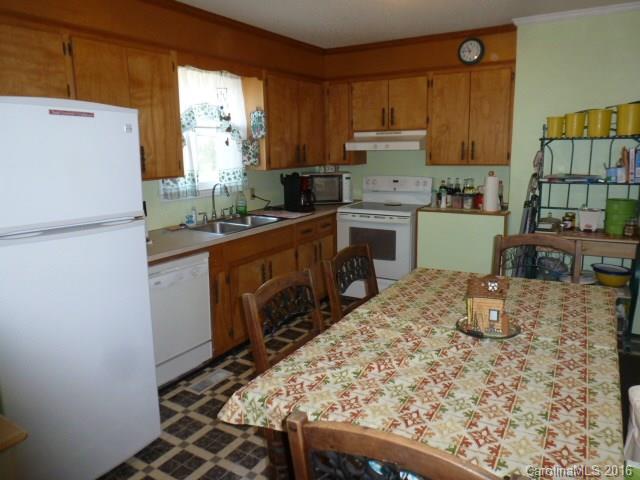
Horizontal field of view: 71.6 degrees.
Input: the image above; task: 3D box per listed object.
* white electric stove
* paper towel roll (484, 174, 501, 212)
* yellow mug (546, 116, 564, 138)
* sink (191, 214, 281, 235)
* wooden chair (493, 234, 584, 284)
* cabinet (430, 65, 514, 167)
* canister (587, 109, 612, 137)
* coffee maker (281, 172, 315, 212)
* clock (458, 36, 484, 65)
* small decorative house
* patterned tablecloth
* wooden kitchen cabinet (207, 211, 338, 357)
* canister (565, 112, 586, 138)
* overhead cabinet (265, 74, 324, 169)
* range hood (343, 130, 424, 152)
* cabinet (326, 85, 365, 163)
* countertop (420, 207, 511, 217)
[{"bbox_3d":[0.677,-0.021,4.567,0.768,1.207,0.645,6,14,31],"label":"white electric stove"},{"bbox_3d":[1.468,-0.390,3.789,0.132,0.310,0.132,6,14,32],"label":"paper towel roll"},{"bbox_3d":[1.800,-0.856,3.395,0.115,0.150,0.115,6,14,32],"label":"yellow mug"},{"bbox_3d":[-0.696,-0.051,3.780,0.510,0.180,0.820,6,14,32],"label":"sink"},{"bbox_3d":[1.237,0.484,2.665,0.470,0.990,0.520,5,13,28],"label":"wooden chair"},{"bbox_3d":[1.390,-1.113,4.081,0.738,0.835,0.337,6,14,31],"label":"cabinet"},{"bbox_3d":[2.045,-0.849,3.238,0.150,0.190,0.150,6,14,32],"label":"canister"},{"bbox_3d":[-0.199,-0.463,4.402,0.245,0.345,0.190,9,16,40],"label":"coffee maker"},{"bbox_3d":[1.300,-1.615,3.801,0.220,0.220,0.045,6,14,31],"label":"clock"},{"bbox_3d":[0.703,0.264,1.869,0.158,0.225,0.140,2,12,11],"label":"small decorative house"},{"bbox_3d":[0.638,0.446,1.930,1.130,0.140,1.840,6,14,30],"label":"patterned tablecloth"},{"bbox_3d":[-0.555,0.287,3.958,0.620,0.890,1.761,6,14,31],"label":"wooden kitchen cabinet"},{"bbox_3d":[1.891,-0.844,3.286,0.130,0.172,0.130,6,14,31],"label":"canister"},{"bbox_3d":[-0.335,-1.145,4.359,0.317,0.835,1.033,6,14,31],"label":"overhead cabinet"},{"bbox_3d":[0.711,-0.993,4.447,0.766,0.176,0.473,6,14,31],"label":"range hood"},{"bbox_3d":[0.270,-1.226,4.728,0.310,0.830,0.340,6,14,32],"label":"cabinet"},{"bbox_3d":[1.351,-0.281,4.084,0.780,0.040,0.560,6,14,32],"label":"countertop"}]

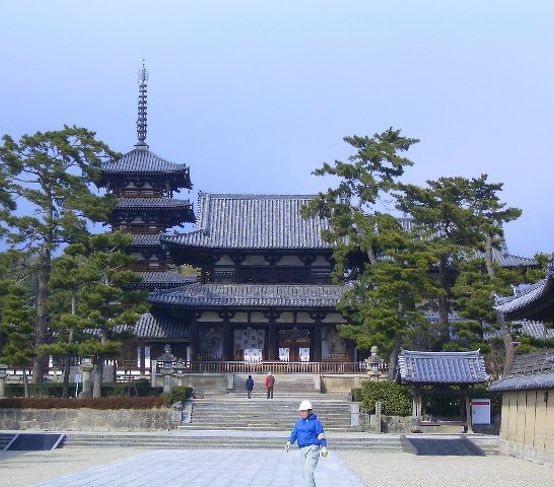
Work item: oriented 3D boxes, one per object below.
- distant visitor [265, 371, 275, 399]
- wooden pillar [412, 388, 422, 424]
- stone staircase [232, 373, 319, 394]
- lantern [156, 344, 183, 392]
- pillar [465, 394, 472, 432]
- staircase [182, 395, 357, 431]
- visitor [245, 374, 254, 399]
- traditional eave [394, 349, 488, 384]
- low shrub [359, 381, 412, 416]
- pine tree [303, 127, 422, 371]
[{"bbox_3d":[-0.427,8.848,86.590,0.560,1.730,0.400,0,-6,1],"label":"distant visitor"},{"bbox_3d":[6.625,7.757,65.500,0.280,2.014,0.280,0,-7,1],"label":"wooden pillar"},{"bbox_3d":[-0.148,10.398,103.201,6.300,1.500,2.400,0,-7,1],"label":"stone staircase"},{"bbox_3d":[-5.832,6.911,75.000,1.300,2.896,1.300,0,-7,1],"label":"lantern"},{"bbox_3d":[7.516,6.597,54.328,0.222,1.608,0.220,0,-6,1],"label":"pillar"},{"bbox_3d":[-0.310,6.958,56.526,7.083,1.300,3.400,0,-6,1],"label":"staircase"},{"bbox_3d":[-1.652,8.974,86.595,0.480,1.482,0.380,0,-6,1],"label":"visitor"},{"bbox_3d":[7.923,5.962,66.498,4.400,1.620,3.200,0,-7,1],"label":"traditional eave"},{"bbox_3d":[4.439,6.251,55.938,2.312,1.461,1.700,0,-6,1],"label":"low shrub"},{"bbox_3d":[4.684,1.081,77.000,6.900,14.810,6.500,0,-7,1],"label":"pine tree"}]

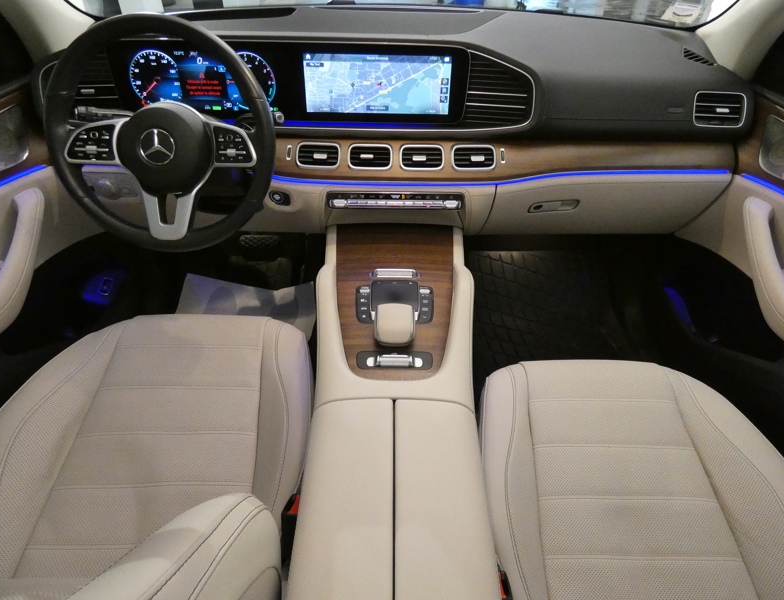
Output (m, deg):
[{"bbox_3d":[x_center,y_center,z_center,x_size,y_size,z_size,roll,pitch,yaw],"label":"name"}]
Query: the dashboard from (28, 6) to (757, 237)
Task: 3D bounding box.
[{"bbox_3d":[-0.001,-0.443,1.139,1.500,0.440,0.480,0,38,0],"label":"dashboard"}]

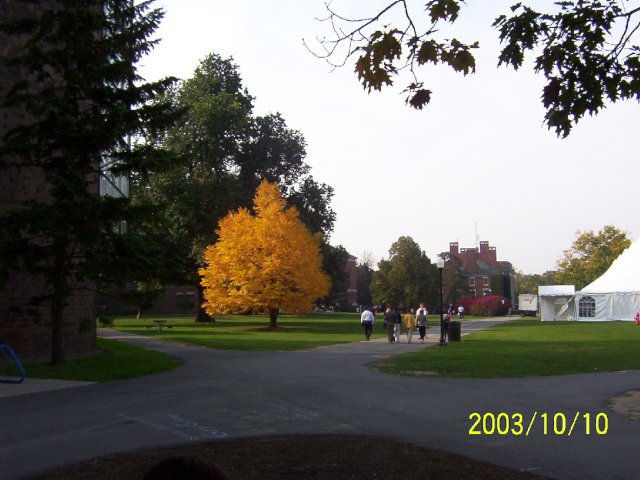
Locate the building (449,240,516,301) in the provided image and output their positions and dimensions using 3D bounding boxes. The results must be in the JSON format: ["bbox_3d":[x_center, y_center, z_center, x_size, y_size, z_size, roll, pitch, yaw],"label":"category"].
[{"bbox_3d":[37.174,8.463,152.906,16.000,16.540,15.000,-1,-6,6],"label":"building"}]

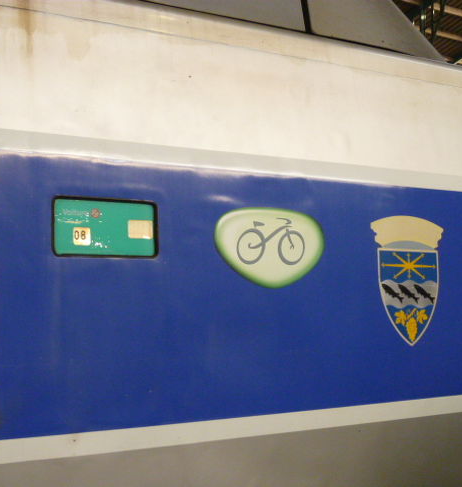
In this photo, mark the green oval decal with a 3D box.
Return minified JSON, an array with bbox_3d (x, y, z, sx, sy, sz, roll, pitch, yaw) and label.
[{"bbox_3d":[0.165,0.019,3.540,0.544,0.319,0.020,2,-6,-34],"label":"green oval decal"}]

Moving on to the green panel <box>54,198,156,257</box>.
[{"bbox_3d":[-0.429,-0.052,3.138,0.392,0.196,0.020,2,-6,-34],"label":"green panel"}]

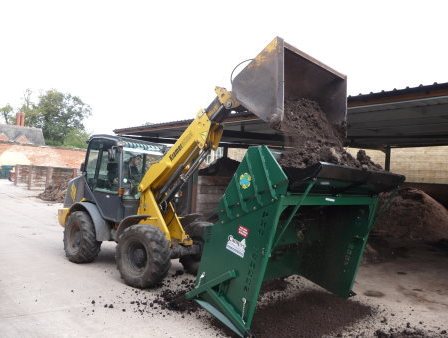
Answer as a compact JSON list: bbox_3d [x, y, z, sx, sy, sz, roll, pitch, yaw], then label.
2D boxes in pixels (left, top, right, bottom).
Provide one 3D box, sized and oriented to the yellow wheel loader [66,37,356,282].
[{"bbox_3d":[-0.930,0.250,6.700,5.700,3.500,1.850,2,-2,42],"label":"yellow wheel loader"}]

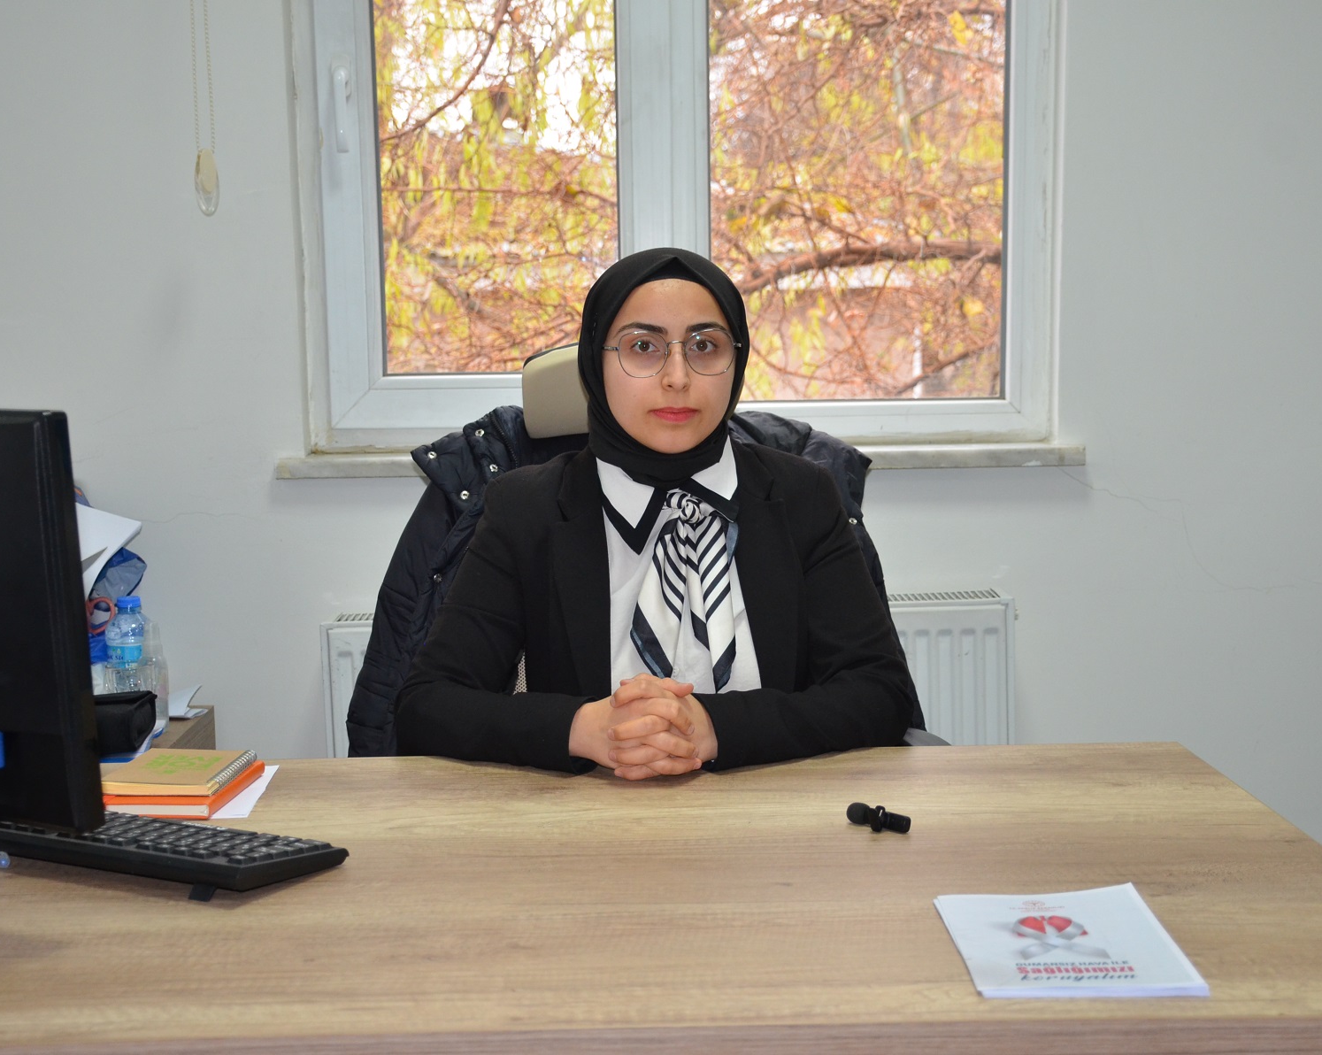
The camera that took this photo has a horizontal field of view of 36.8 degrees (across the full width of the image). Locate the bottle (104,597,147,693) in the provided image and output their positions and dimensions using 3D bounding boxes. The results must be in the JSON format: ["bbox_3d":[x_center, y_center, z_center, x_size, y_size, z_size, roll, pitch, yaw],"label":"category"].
[{"bbox_3d":[-0.661,0.170,2.480,0.061,0.170,0.061,-1,9,-1],"label":"bottle"}]

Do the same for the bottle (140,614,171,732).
[{"bbox_3d":[-0.620,0.180,2.430,0.043,0.146,0.043,-1,9,-1],"label":"bottle"}]

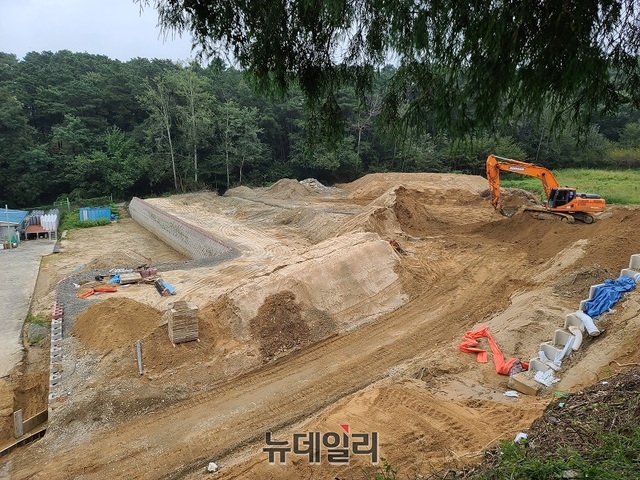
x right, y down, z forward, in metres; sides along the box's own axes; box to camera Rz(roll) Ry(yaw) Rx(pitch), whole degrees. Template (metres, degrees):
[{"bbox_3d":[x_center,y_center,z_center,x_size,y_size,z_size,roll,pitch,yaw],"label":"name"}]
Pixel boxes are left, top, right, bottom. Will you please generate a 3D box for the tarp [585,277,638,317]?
[{"bbox_3d":[11.690,2.314,18.600,2.050,1.300,0.850,-5,13,-25],"label":"tarp"}]

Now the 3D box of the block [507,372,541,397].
[{"bbox_3d":[7.739,5.350,17.074,0.700,0.320,1.080,-5,12,-22],"label":"block"}]

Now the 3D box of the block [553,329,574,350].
[{"bbox_3d":[9.260,3.720,17.361,0.520,0.520,0.680,-5,13,-25],"label":"block"}]

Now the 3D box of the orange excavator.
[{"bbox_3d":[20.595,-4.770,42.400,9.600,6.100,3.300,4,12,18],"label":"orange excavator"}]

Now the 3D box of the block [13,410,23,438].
[{"bbox_3d":[-12.042,7.365,18.400,0.200,1.100,0.300,8,14,33],"label":"block"}]

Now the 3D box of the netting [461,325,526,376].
[{"bbox_3d":[7.100,4.430,18.700,1.600,0.900,2.600,-8,14,-33],"label":"netting"}]

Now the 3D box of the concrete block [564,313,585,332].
[{"bbox_3d":[9.874,3.182,17.661,0.520,0.520,0.680,-5,13,-25],"label":"concrete block"}]

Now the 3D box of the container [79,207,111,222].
[{"bbox_3d":[-33.664,-3.687,69.000,4.400,2.300,2.300,-2,12,-10],"label":"container"}]

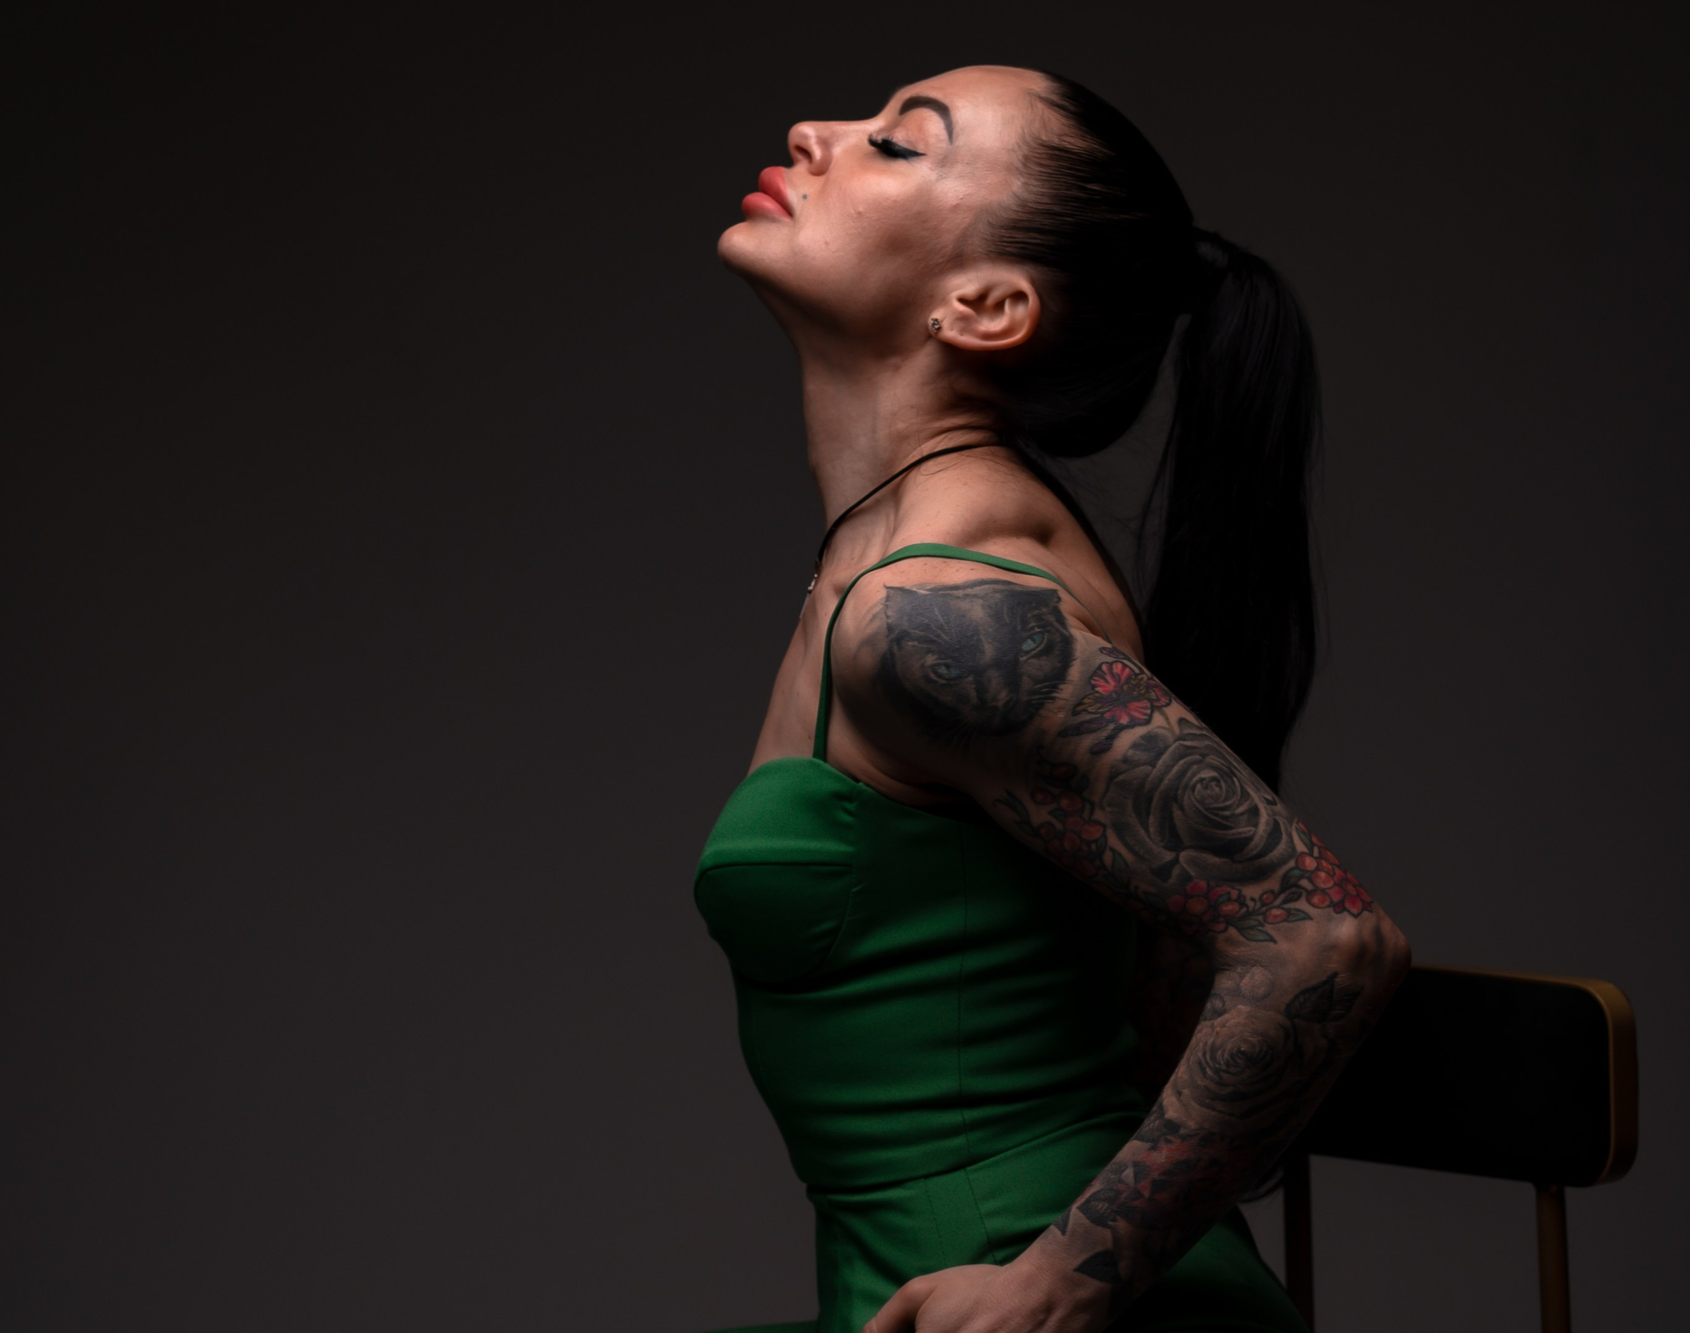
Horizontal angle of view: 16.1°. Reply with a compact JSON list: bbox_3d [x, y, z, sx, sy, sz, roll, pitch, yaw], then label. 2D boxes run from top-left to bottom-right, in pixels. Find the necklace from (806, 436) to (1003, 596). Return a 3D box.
[{"bbox_3d":[0.038,-0.084,3.350,0.118,0.092,0.128,0,0,0],"label":"necklace"}]

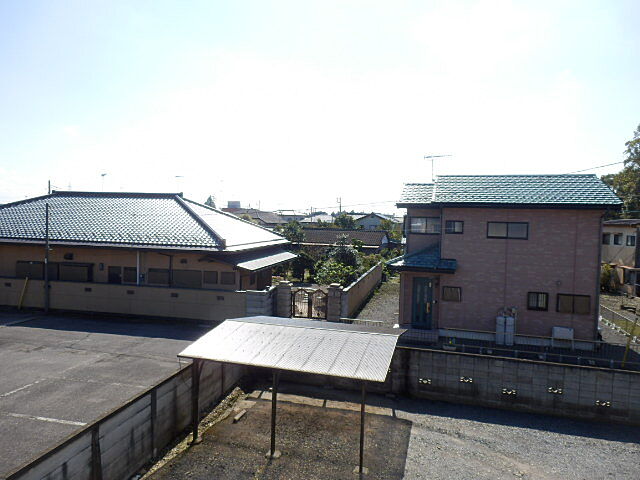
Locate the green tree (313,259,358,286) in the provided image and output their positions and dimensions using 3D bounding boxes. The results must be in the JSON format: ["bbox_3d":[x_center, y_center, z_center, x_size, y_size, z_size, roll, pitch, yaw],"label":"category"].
[{"bbox_3d":[1.165,2.669,34.470,3.400,2.170,3.000,2,3,16],"label":"green tree"}]

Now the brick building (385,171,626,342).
[{"bbox_3d":[8.785,0.574,23.053,9.300,7.850,7.300,2,3,16],"label":"brick building"}]

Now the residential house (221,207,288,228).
[{"bbox_3d":[-12.729,-2.620,85.990,12.500,7.000,11.000,2,3,16],"label":"residential house"}]

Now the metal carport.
[{"bbox_3d":[-0.320,3.588,12.285,4.910,2.420,5.050,2,3,17],"label":"metal carport"}]

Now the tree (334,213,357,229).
[{"bbox_3d":[3.615,-0.726,64.036,3.400,6.190,3.400,2,3,16],"label":"tree"}]

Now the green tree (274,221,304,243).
[{"bbox_3d":[-2.562,0.947,37.594,2.700,5.110,2.700,2,3,16],"label":"green tree"}]

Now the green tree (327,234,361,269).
[{"bbox_3d":[1.846,1.603,36.619,2.800,4.120,2.700,2,3,16],"label":"green tree"}]

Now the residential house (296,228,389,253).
[{"bbox_3d":[2.265,1.120,43.865,8.800,4.400,7.000,2,3,16],"label":"residential house"}]

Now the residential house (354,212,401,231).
[{"bbox_3d":[12.556,-2.629,98.288,7.800,7.100,9.000,2,3,16],"label":"residential house"}]

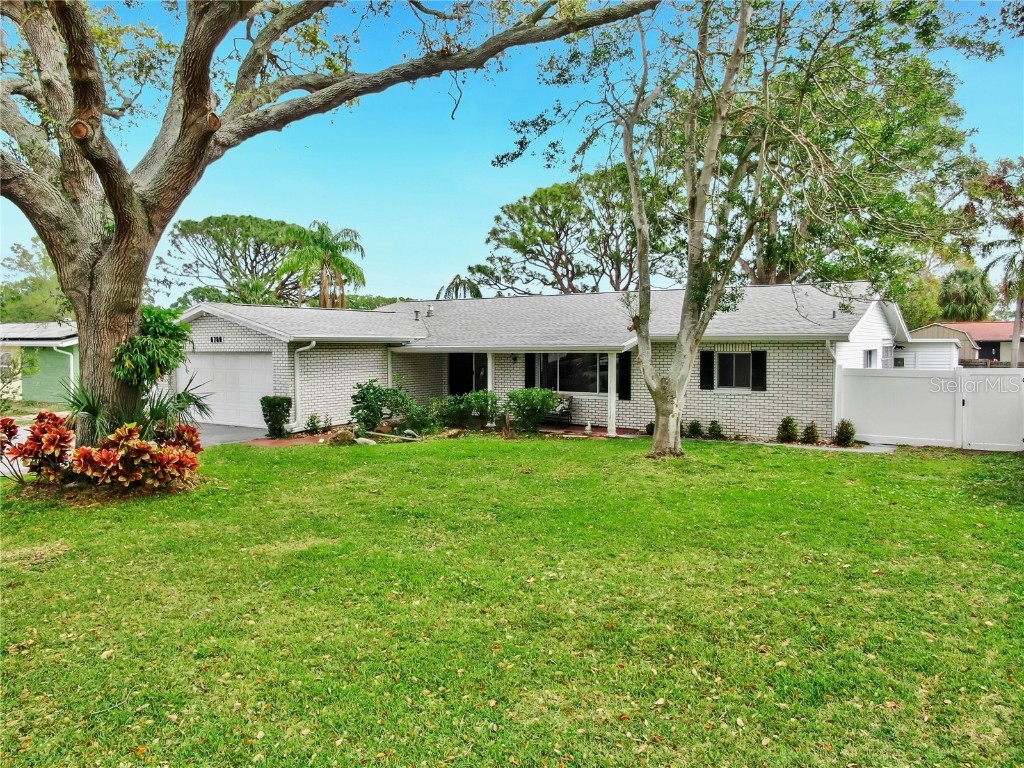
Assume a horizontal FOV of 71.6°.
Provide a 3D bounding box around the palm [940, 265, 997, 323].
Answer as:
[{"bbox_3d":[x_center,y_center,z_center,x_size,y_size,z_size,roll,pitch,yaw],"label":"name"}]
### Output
[{"bbox_3d":[29.383,-3.911,45.865,3.890,7.300,3.890,0,3,0],"label":"palm"}]

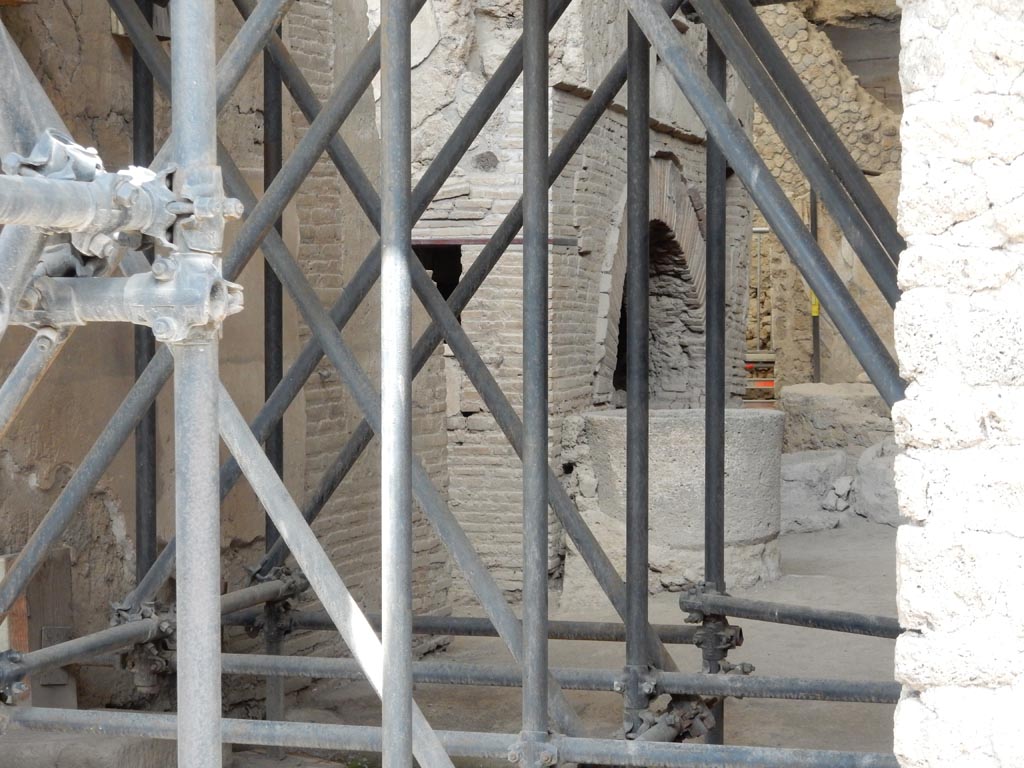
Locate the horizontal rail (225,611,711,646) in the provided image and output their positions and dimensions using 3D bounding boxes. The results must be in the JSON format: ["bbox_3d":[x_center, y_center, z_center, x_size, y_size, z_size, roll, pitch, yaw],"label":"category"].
[{"bbox_3d":[-0.142,0.641,6.575,1.455,0.049,0.049,0,2,20],"label":"horizontal rail"}]

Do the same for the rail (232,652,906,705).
[{"bbox_3d":[0.015,0.663,5.644,1.764,0.049,0.049,0,2,20],"label":"rail"}]

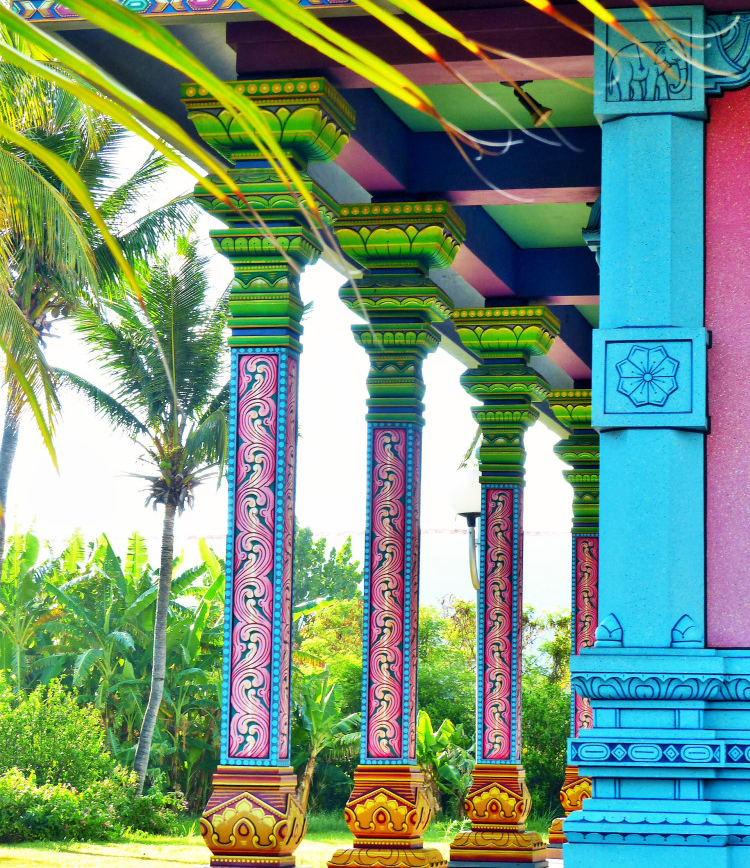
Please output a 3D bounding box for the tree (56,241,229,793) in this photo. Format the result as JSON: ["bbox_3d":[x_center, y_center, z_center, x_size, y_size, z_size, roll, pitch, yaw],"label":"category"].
[{"bbox_3d":[-3.477,1.725,47.000,4.500,10.300,4.500,-1,-7,12],"label":"tree"}]

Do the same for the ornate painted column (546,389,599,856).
[{"bbox_3d":[1.994,1.759,24.293,0.737,4.281,0.737,-1,-7,12],"label":"ornate painted column"}]

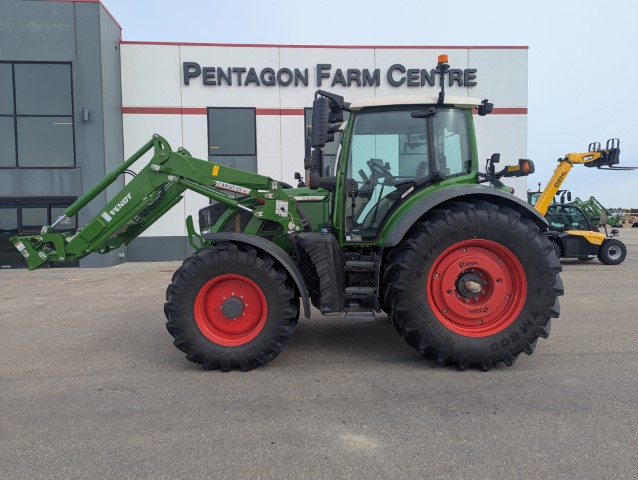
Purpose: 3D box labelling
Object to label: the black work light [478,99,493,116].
[{"bbox_3d":[1.920,-1.525,5.120,0.140,0.190,0.160,-1,3,0],"label":"black work light"}]

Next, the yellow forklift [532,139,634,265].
[{"bbox_3d":[8.900,-1.285,15.050,4.250,4.100,1.850,-1,3,-5],"label":"yellow forklift"}]

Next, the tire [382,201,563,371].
[{"bbox_3d":[1.648,0.450,4.870,1.800,1.770,0.640,-1,3,0],"label":"tire"}]

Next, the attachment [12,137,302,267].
[{"bbox_3d":[-1.890,-0.480,5.760,3.400,1.570,1.200,-1,3,0],"label":"attachment"}]

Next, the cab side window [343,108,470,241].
[{"bbox_3d":[0.990,-0.742,5.020,1.440,1.490,0.160,-1,3,2],"label":"cab side window"}]

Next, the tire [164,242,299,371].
[{"bbox_3d":[-0.918,0.700,4.890,1.410,1.370,0.540,-1,3,0],"label":"tire"}]

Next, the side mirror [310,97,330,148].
[{"bbox_3d":[0.015,-1.222,4.620,0.150,0.510,0.240,-1,3,-16],"label":"side mirror"}]

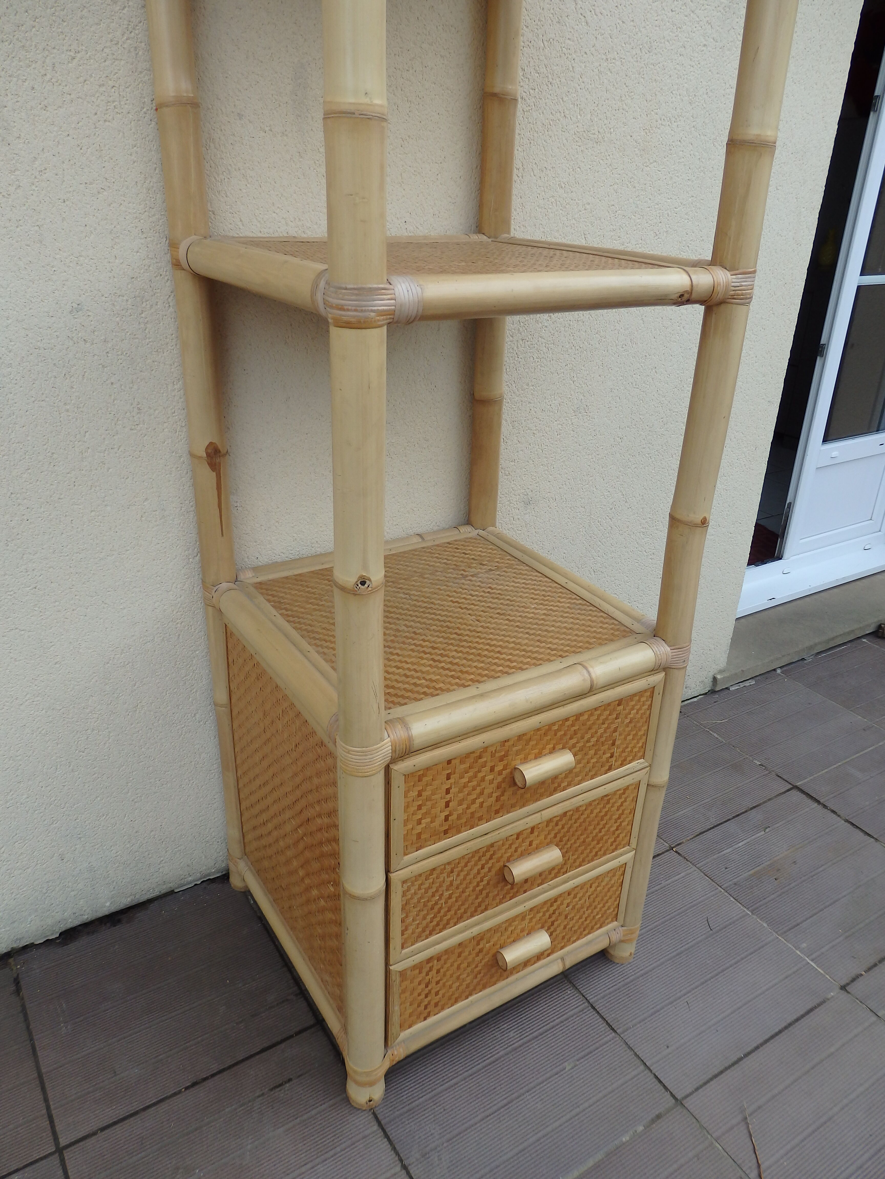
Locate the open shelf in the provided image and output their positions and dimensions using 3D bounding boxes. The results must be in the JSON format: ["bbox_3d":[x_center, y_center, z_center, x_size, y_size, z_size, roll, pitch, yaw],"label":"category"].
[{"bbox_3d":[0.002,-0.346,0.922,0.452,0.040,0.455,-13,29,-30],"label":"open shelf"}]

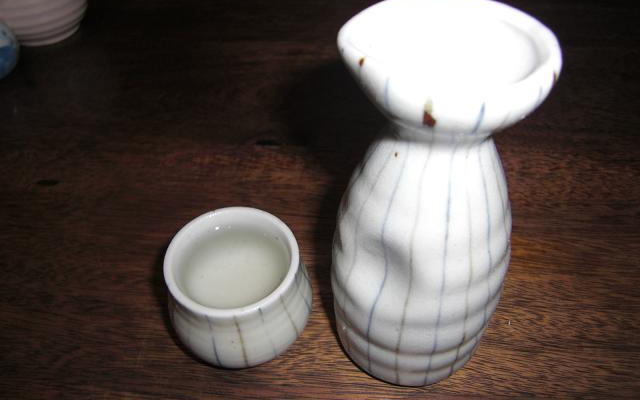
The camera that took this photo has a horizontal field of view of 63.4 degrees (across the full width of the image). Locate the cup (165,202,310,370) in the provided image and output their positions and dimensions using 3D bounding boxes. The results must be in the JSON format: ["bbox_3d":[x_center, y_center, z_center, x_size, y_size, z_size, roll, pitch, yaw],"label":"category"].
[{"bbox_3d":[-0.032,0.038,0.212,0.058,0.048,0.058,-1,48,1],"label":"cup"}]

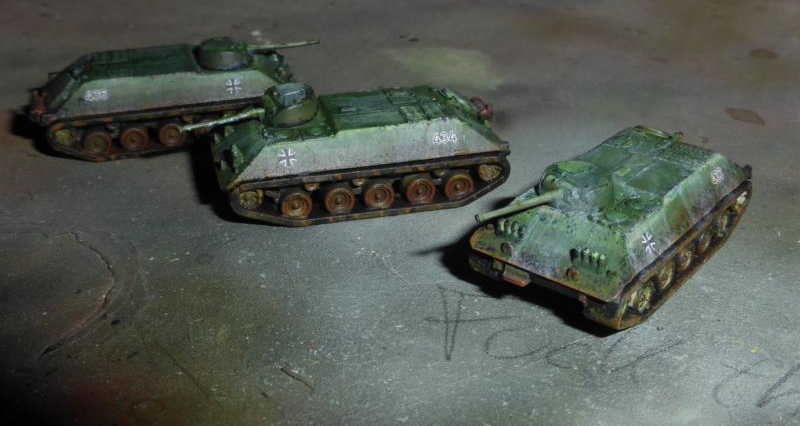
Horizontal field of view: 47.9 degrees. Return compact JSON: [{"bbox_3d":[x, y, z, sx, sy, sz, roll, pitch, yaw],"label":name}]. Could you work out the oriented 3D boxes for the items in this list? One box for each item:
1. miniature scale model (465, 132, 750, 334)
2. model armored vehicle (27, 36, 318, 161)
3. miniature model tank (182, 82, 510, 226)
[{"bbox_3d":[0.040,0.000,0.167,0.028,0.025,0.068,19,32,35],"label":"miniature scale model"},{"bbox_3d":[-0.057,-0.033,0.237,0.068,0.025,0.028,-8,27,-14],"label":"model armored vehicle"},{"bbox_3d":[-0.012,-0.015,0.200,0.068,0.025,0.028,-7,27,-13],"label":"miniature model tank"}]

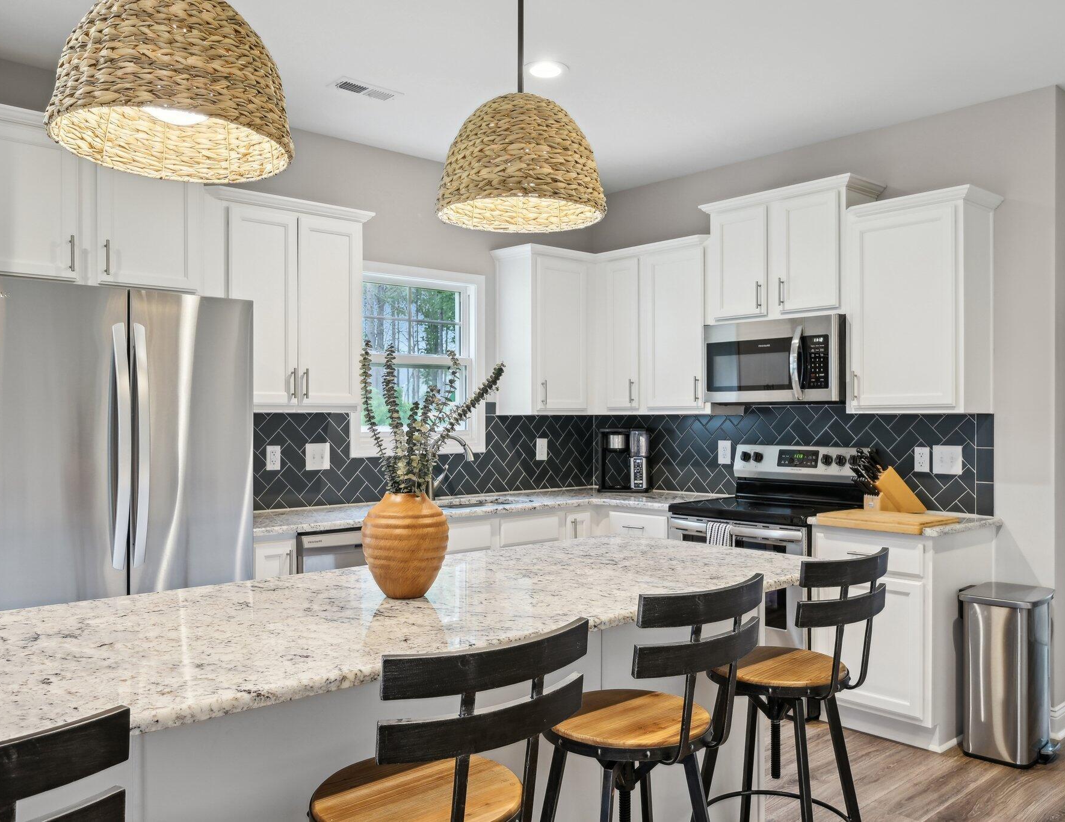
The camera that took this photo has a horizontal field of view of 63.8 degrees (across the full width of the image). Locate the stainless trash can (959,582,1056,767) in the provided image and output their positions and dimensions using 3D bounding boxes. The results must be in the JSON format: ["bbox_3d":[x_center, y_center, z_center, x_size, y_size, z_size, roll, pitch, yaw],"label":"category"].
[{"bbox_3d":[1.933,1.058,3.467,0.300,0.650,0.275,0,0,-43],"label":"stainless trash can"}]

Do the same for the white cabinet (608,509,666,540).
[{"bbox_3d":[0.787,0.951,4.730,0.640,0.880,0.435,0,0,-43],"label":"white cabinet"}]

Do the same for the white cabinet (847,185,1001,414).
[{"bbox_3d":[1.761,-0.466,3.889,0.360,0.955,0.582,1,-1,-42],"label":"white cabinet"}]

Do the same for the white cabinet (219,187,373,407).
[{"bbox_3d":[-1.177,-0.474,4.008,0.798,0.955,0.360,1,-1,-42],"label":"white cabinet"}]

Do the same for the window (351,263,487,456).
[{"bbox_3d":[-0.627,-0.273,4.772,0.894,1.039,0.095,1,-1,-42],"label":"window"}]

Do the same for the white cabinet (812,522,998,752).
[{"bbox_3d":[1.649,0.943,3.818,0.631,0.885,0.525,0,0,-43],"label":"white cabinet"}]

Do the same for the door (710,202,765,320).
[{"bbox_3d":[1.070,-0.751,4.411,0.028,0.553,0.318,0,-1,-42],"label":"door"}]

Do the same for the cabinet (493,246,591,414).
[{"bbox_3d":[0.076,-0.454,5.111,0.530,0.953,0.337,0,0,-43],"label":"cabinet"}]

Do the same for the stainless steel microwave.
[{"bbox_3d":[1.297,-0.244,4.369,0.405,0.413,0.762,1,-1,-42],"label":"stainless steel microwave"}]

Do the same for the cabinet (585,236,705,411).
[{"bbox_3d":[0.757,-0.456,4.981,0.361,0.953,0.860,0,0,-43],"label":"cabinet"}]

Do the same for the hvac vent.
[{"bbox_3d":[-0.726,-1.382,3.711,0.295,0.020,0.160,0,0,-43],"label":"hvac vent"}]

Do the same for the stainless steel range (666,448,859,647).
[{"bbox_3d":[1.176,0.788,4.253,0.700,1.200,0.759,0,0,-43],"label":"stainless steel range"}]

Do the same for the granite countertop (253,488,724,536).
[{"bbox_3d":[-0.195,0.495,4.334,2.660,0.035,1.178,1,-1,-42],"label":"granite countertop"}]

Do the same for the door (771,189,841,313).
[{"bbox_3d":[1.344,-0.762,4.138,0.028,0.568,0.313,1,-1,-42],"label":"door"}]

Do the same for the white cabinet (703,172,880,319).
[{"bbox_3d":[1.314,-0.774,4.390,0.360,0.643,0.858,1,-1,-42],"label":"white cabinet"}]

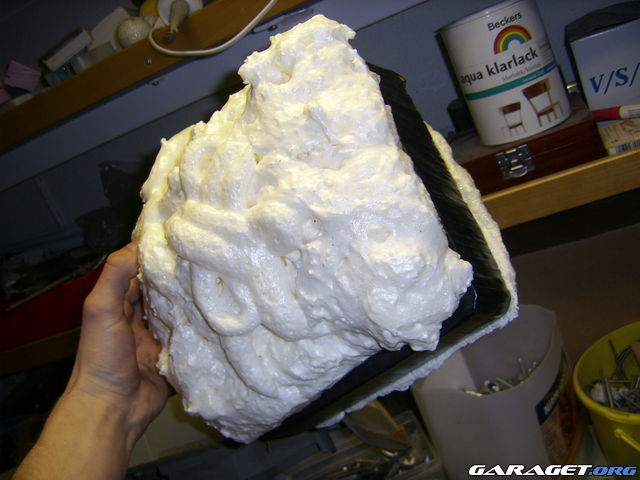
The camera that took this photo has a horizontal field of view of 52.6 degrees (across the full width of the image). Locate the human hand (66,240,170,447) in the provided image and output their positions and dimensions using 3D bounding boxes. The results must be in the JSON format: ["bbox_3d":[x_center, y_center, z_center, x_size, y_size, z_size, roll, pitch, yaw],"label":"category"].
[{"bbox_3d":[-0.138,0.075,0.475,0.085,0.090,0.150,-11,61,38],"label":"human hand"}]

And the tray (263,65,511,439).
[{"bbox_3d":[0.004,0.012,0.465,0.200,0.185,0.055,-34,-23,25],"label":"tray"}]

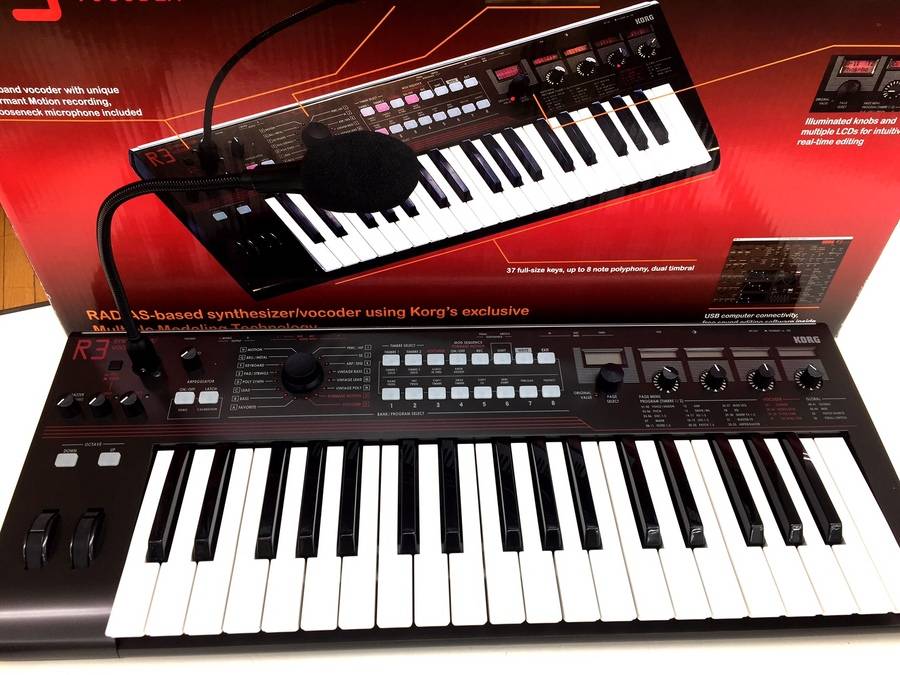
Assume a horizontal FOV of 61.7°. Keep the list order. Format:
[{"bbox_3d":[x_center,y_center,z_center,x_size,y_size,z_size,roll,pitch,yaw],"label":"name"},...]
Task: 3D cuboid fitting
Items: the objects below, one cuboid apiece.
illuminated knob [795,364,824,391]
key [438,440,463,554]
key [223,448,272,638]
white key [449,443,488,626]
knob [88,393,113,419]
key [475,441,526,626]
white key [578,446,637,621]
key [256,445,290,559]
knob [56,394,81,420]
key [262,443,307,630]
[{"bbox_3d":[0.288,0.031,0.600,0.021,0.013,0.021,-1,49,-2],"label":"illuminated knob"},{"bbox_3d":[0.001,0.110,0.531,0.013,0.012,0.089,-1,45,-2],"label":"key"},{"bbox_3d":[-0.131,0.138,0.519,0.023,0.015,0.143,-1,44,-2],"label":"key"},{"bbox_3d":[0.010,0.135,0.524,0.023,0.015,0.143,-1,44,-2],"label":"white key"},{"bbox_3d":[-0.264,0.051,0.571,0.013,0.015,0.013,-1,49,-2],"label":"knob"},{"bbox_3d":[0.034,0.134,0.522,0.023,0.012,0.139,-1,45,-2],"label":"key"},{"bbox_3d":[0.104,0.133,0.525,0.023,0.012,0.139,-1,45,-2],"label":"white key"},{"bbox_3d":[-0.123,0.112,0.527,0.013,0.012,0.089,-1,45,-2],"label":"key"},{"bbox_3d":[-0.285,0.051,0.563,0.013,0.013,0.013,1,45,-1],"label":"knob"},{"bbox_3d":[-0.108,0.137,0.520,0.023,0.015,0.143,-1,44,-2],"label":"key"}]

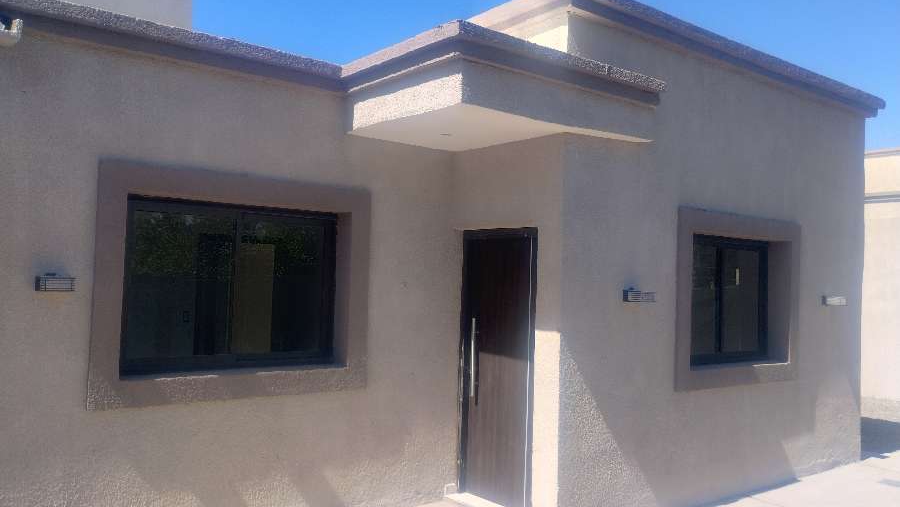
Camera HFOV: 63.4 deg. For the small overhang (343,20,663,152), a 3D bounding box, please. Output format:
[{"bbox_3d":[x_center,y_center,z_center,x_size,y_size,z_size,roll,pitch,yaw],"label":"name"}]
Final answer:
[{"bbox_3d":[0.363,-1.070,5.332,1.963,0.426,1.526,3,-2,-37],"label":"small overhang"}]

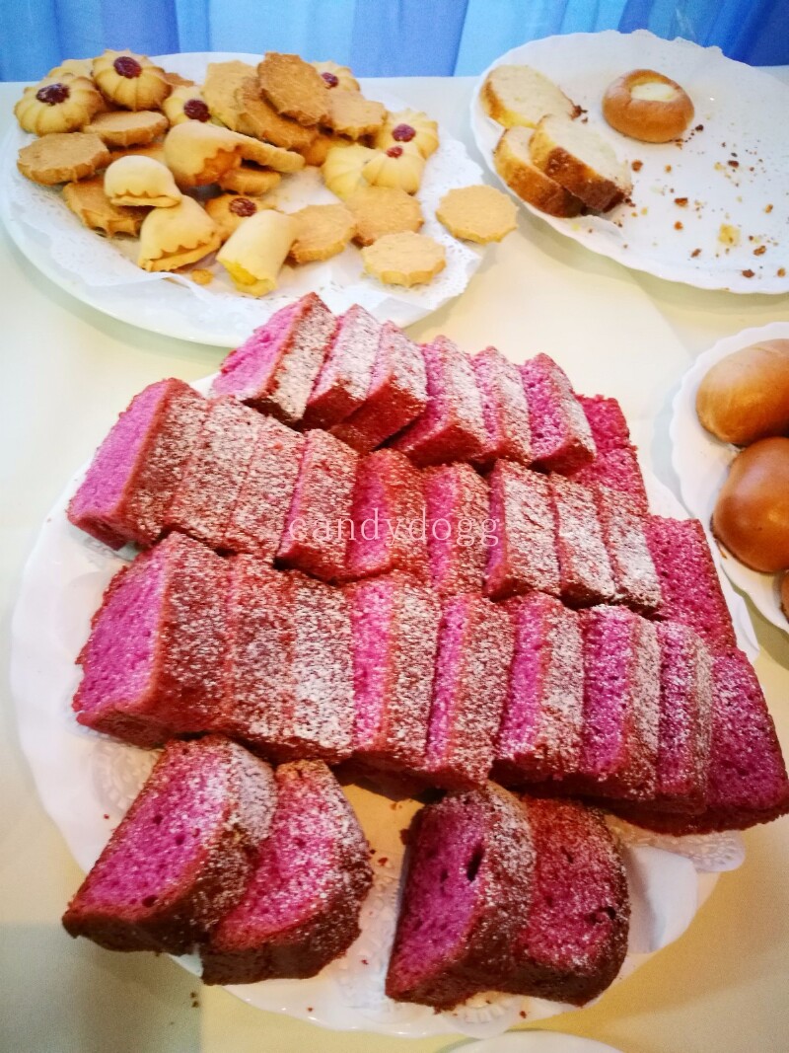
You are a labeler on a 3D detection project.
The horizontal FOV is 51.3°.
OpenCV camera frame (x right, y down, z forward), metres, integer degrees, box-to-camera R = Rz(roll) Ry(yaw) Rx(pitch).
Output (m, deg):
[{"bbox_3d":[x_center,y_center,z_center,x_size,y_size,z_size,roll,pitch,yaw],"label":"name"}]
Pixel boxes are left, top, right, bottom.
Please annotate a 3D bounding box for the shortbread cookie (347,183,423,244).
[{"bbox_3d":[-0.007,-0.218,0.572,0.054,0.010,0.054,4,56,-6],"label":"shortbread cookie"}]

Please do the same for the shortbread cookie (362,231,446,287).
[{"bbox_3d":[0.006,-0.183,0.561,0.056,0.010,0.056,6,48,-7],"label":"shortbread cookie"}]

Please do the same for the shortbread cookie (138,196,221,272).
[{"bbox_3d":[-0.135,-0.184,0.515,0.052,0.027,0.042,-32,67,-26],"label":"shortbread cookie"}]

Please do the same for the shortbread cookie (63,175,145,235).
[{"bbox_3d":[-0.185,-0.206,0.527,0.052,0.012,0.052,-11,55,-15],"label":"shortbread cookie"}]

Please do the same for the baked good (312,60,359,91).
[{"bbox_3d":[-0.050,-0.342,0.635,0.048,0.021,0.048,14,55,0],"label":"baked good"}]

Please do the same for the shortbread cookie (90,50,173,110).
[{"bbox_3d":[-0.180,-0.305,0.561,0.051,0.015,0.051,-8,60,-14],"label":"shortbread cookie"}]

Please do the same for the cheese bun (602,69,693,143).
[{"bbox_3d":[0.217,-0.360,0.701,0.079,0.037,0.079,14,55,0],"label":"cheese bun"}]

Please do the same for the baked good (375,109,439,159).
[{"bbox_3d":[0.008,-0.290,0.608,0.049,0.014,0.049,8,54,-3],"label":"baked good"}]

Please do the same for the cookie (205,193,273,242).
[{"bbox_3d":[-0.099,-0.201,0.535,0.051,0.014,0.051,-2,54,-10],"label":"cookie"}]

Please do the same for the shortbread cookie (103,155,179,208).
[{"bbox_3d":[-0.162,-0.224,0.532,0.048,0.023,0.036,0,56,-9],"label":"shortbread cookie"}]

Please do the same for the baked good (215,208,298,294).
[{"bbox_3d":[-0.085,-0.172,0.513,0.040,0.026,0.056,17,66,2],"label":"baked good"}]

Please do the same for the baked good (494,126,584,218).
[{"bbox_3d":[0.118,-0.267,0.621,0.056,0.027,0.083,-36,68,-28],"label":"baked good"}]

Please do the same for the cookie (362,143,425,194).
[{"bbox_3d":[-0.001,-0.257,0.588,0.047,0.022,0.047,14,50,0],"label":"cookie"}]

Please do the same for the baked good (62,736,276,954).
[{"bbox_3d":[-0.080,0.120,0.309,0.051,0.024,0.073,-9,41,35],"label":"baked good"}]

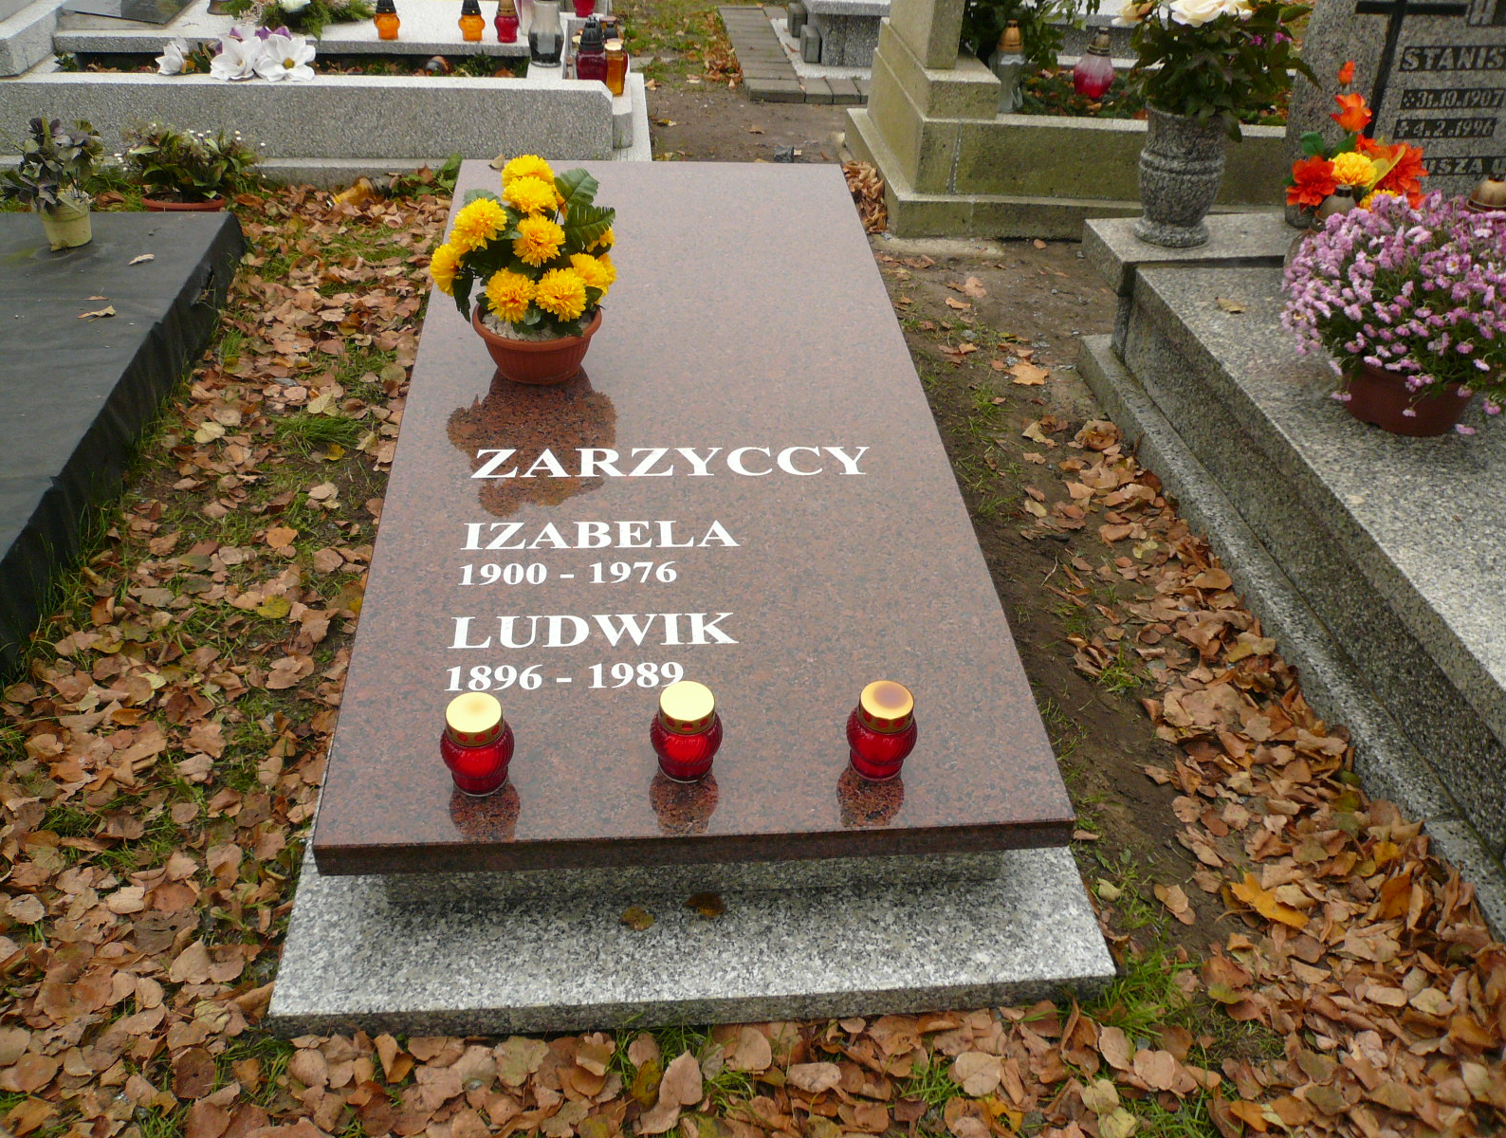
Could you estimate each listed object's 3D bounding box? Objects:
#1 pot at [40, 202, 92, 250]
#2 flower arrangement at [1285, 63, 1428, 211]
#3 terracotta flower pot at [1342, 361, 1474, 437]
[{"bbox_3d":[-1.700,-0.863,3.050,0.125,0.100,0.125,2,36,-8],"label":"pot"},{"bbox_3d":[1.363,-0.957,2.780,0.320,0.370,0.230,-3,36,-5],"label":"flower arrangement"},{"bbox_3d":[1.171,-0.332,2.227,0.235,0.100,0.235,2,37,-1],"label":"terracotta flower pot"}]

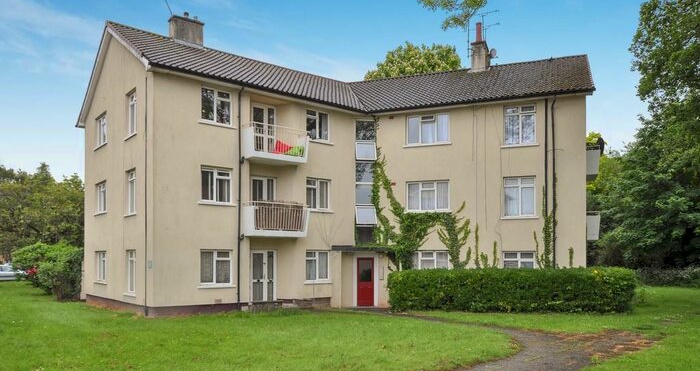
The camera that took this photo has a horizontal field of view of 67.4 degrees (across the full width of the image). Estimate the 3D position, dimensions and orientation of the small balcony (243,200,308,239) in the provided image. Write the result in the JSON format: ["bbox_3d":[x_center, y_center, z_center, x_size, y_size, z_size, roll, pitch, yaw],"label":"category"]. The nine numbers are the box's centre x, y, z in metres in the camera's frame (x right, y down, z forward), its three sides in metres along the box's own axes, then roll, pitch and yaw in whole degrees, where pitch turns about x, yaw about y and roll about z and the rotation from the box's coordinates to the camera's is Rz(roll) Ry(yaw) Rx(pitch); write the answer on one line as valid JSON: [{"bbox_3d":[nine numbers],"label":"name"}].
[{"bbox_3d":[-2.575,1.222,18.572,2.252,1.183,0.900,4,-6,-38],"label":"small balcony"}]

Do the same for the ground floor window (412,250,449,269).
[{"bbox_3d":[3.128,3.234,20.901,1.739,1.263,0.150,-1,-4,20],"label":"ground floor window"}]

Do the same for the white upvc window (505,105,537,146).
[{"bbox_3d":[6.400,-2.235,19.702,1.144,1.503,0.120,-1,-3,21],"label":"white upvc window"}]

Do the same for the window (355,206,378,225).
[{"bbox_3d":[0.665,1.224,21.400,0.860,0.780,0.200,1,-3,-10],"label":"window"}]

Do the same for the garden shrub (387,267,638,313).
[{"bbox_3d":[5.423,3.688,18.508,8.100,1.460,1.300,-1,-5,18],"label":"garden shrub"}]

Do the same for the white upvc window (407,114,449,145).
[{"bbox_3d":[3.093,-2.216,20.940,1.717,1.238,0.120,-1,-3,21],"label":"white upvc window"}]

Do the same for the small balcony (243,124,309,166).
[{"bbox_3d":[-2.559,-1.405,18.512,2.192,1.143,0.780,3,-5,-39],"label":"small balcony"}]

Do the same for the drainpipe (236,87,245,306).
[{"bbox_3d":[-3.806,0.413,18.040,0.140,7.568,0.130,4,-6,-38],"label":"drainpipe"}]

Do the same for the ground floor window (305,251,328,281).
[{"bbox_3d":[-1.244,3.109,20.091,1.079,1.199,0.150,3,-5,-39],"label":"ground floor window"}]

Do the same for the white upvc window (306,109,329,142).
[{"bbox_3d":[-1.229,-2.281,20.103,1.080,1.150,0.150,3,-5,-39],"label":"white upvc window"}]

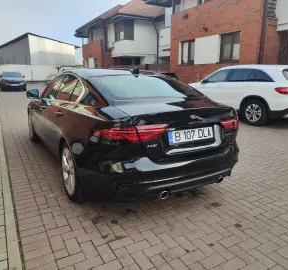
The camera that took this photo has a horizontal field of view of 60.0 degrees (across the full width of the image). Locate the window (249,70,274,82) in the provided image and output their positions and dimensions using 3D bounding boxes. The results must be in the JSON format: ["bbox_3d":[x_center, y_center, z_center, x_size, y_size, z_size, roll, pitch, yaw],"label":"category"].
[{"bbox_3d":[3.109,-1.553,6.603,0.070,0.360,0.840,15,4,-32],"label":"window"}]

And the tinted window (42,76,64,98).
[{"bbox_3d":[-1.361,-0.696,3.704,0.070,0.420,1.000,17,2,-33],"label":"tinted window"}]

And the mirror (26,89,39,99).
[{"bbox_3d":[-1.851,-0.678,4.149,0.235,0.165,0.160,-8,15,-30],"label":"mirror"}]

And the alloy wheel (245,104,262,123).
[{"bbox_3d":[3.023,-0.598,6.748,0.190,0.490,0.490,-7,15,-29],"label":"alloy wheel"}]

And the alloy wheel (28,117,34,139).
[{"bbox_3d":[-2.198,-0.154,5.078,0.180,0.490,0.490,-8,15,-30],"label":"alloy wheel"}]

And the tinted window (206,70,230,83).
[{"bbox_3d":[2.381,-1.830,7.862,0.070,0.400,0.980,15,4,-32],"label":"tinted window"}]

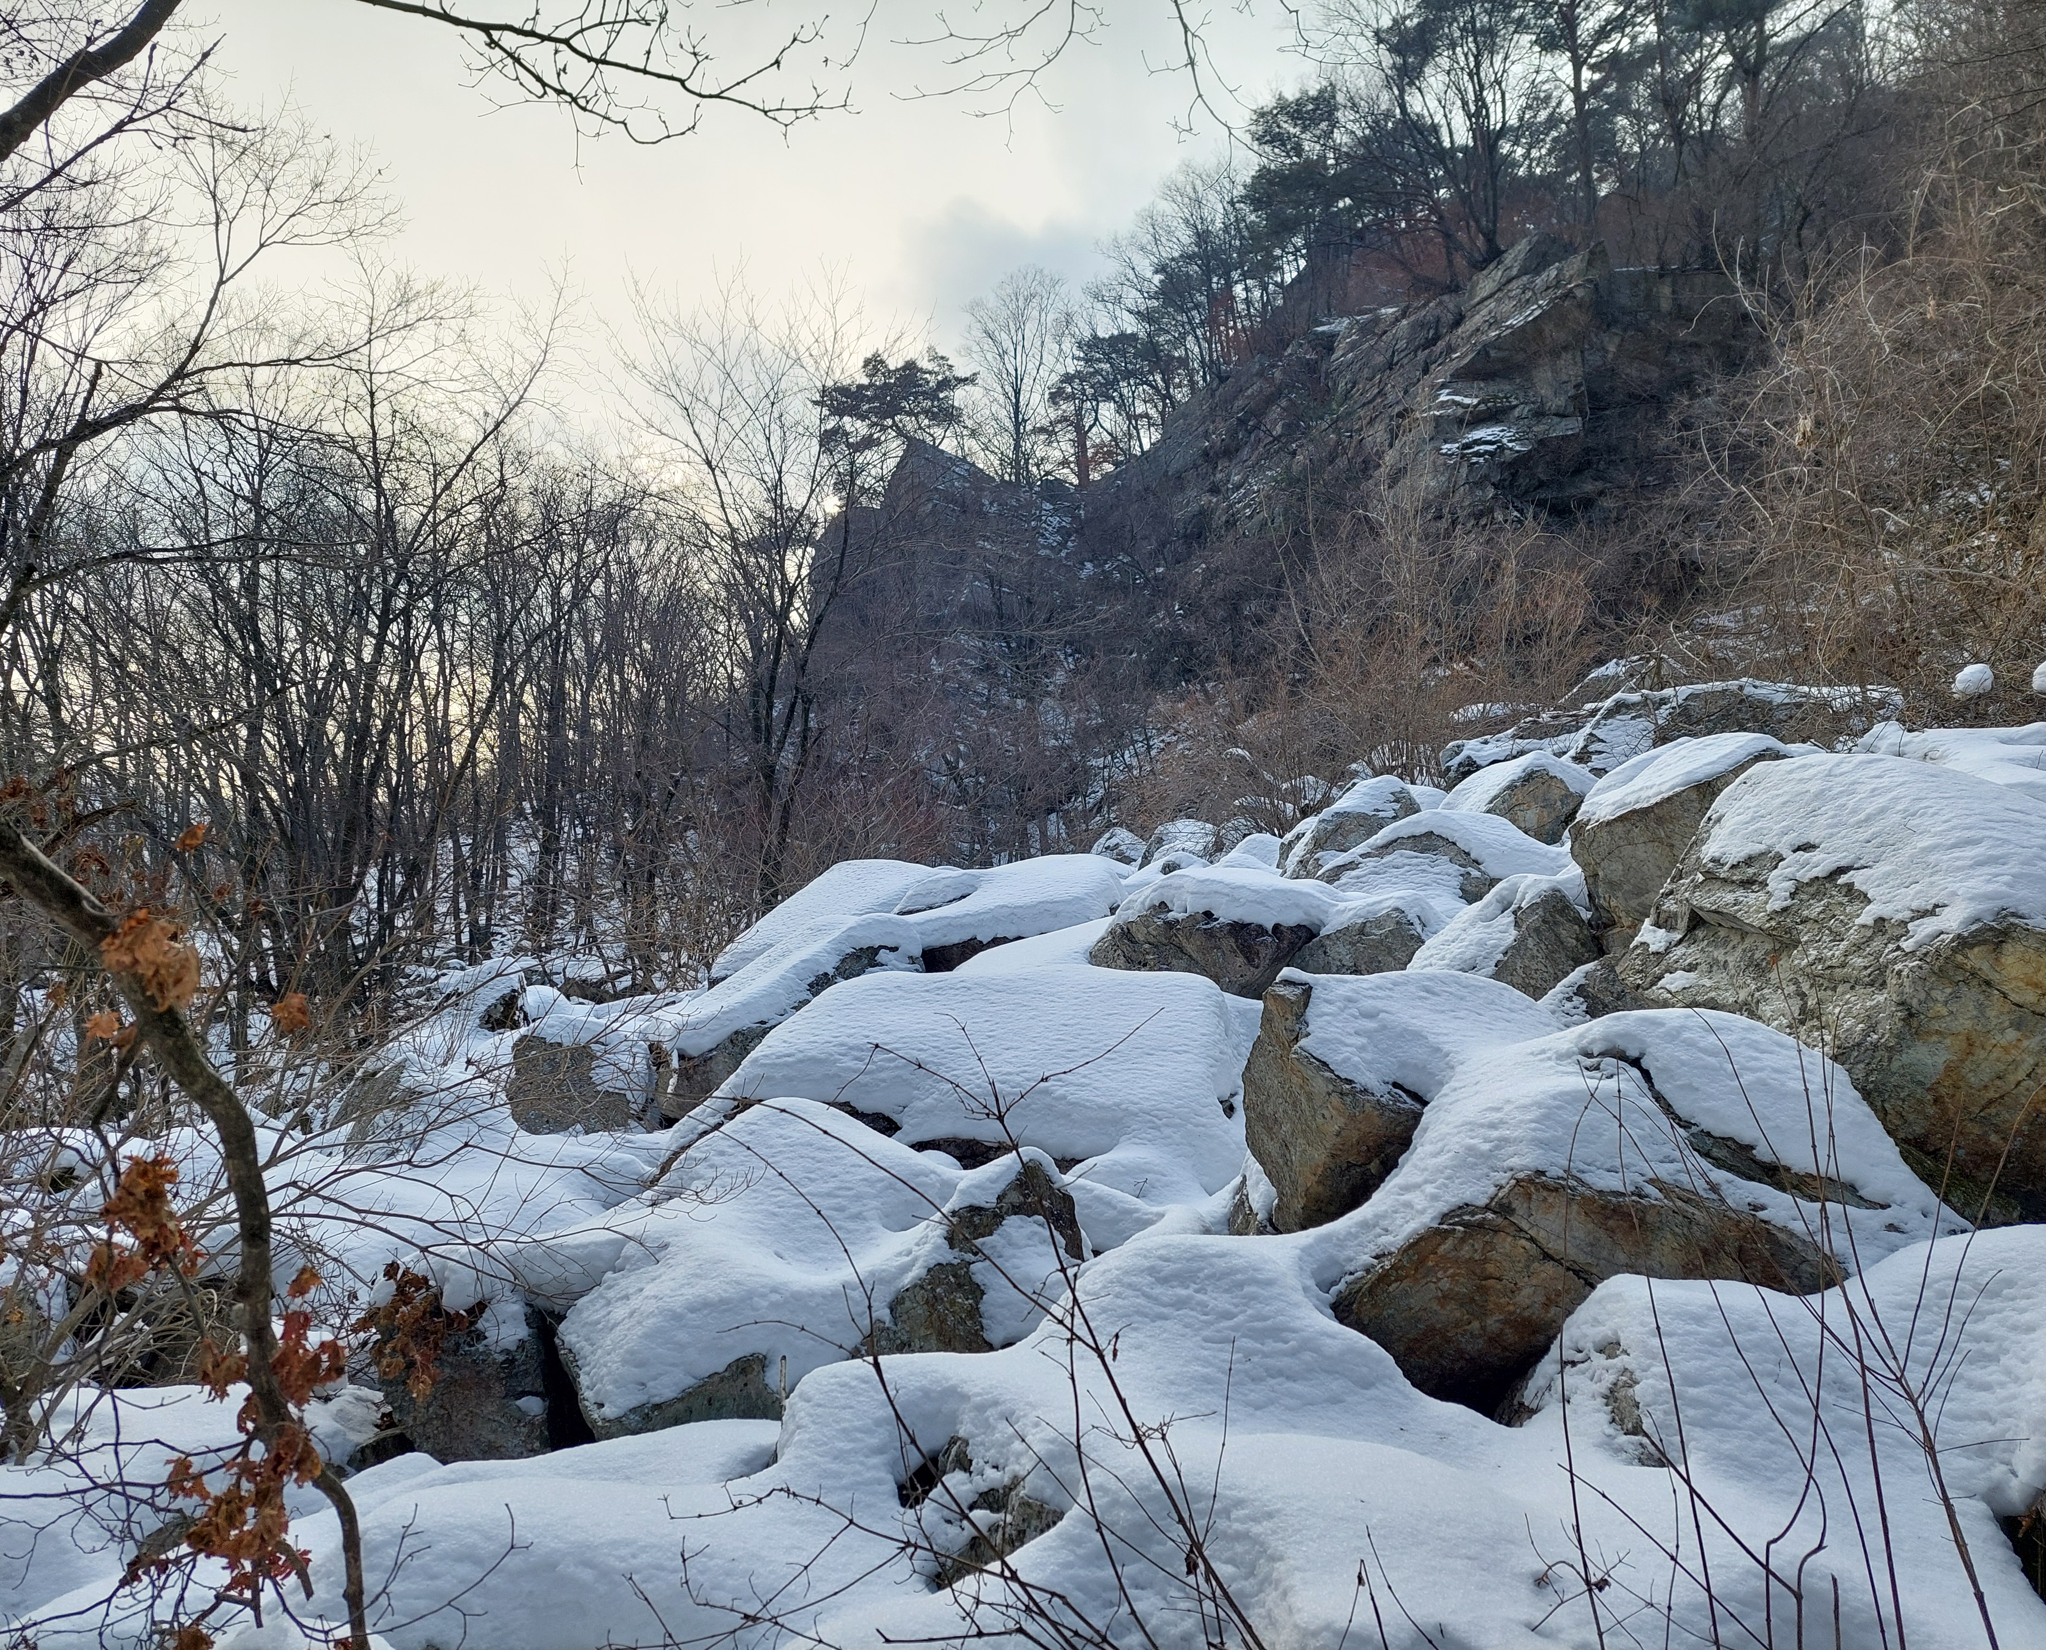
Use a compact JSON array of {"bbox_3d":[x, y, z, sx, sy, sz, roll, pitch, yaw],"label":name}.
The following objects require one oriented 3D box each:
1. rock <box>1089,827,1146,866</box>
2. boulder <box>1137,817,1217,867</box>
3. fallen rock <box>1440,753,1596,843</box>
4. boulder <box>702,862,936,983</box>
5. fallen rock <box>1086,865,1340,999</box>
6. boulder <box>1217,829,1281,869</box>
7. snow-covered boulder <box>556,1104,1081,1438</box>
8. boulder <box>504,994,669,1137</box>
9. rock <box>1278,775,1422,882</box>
[{"bbox_3d":[1.302,0.330,21.998,0.764,0.617,0.750,0,-3,0],"label":"rock"},{"bbox_3d":[1.972,0.276,20.498,0.952,0.718,1.000,0,-3,0],"label":"boulder"},{"bbox_3d":[4.626,-0.250,15.000,1.104,0.824,1.200,0,-3,0],"label":"fallen rock"},{"bbox_3d":[-1.567,0.766,12.800,1.646,0.975,1.600,0,-3,0],"label":"boulder"},{"bbox_3d":[1.243,0.763,10.697,1.591,0.973,1.400,0,-3,0],"label":"fallen rock"},{"bbox_3d":[2.562,0.298,17.998,0.673,0.478,0.750,0,-3,0],"label":"boulder"},{"bbox_3d":[-0.638,1.522,5.700,1.699,0.899,1.400,0,-3,0],"label":"snow-covered boulder"},{"bbox_3d":[-2.802,1.514,10.300,0.828,0.849,1.000,0,-3,0],"label":"boulder"},{"bbox_3d":[3.070,0.044,15.000,1.131,0.947,1.200,0,-3,0],"label":"rock"}]

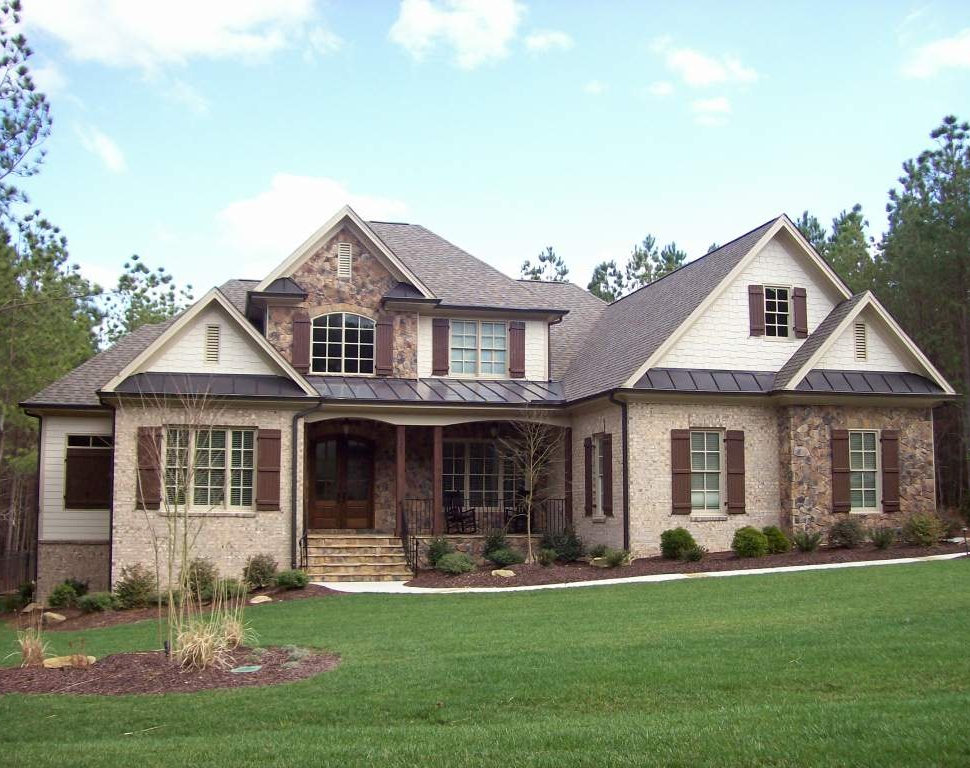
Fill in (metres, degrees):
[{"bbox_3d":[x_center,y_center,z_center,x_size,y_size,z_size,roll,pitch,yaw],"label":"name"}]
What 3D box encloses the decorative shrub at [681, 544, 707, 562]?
[{"bbox_3d":[4.246,3.435,21.583,0.511,0.354,0.486,2,-7,-14],"label":"decorative shrub"}]

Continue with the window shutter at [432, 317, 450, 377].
[{"bbox_3d":[-1.248,-1.021,29.702,0.497,1.662,0.060,2,-7,-14],"label":"window shutter"}]

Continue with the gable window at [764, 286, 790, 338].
[{"bbox_3d":[6.971,-1.710,25.439,0.726,1.310,0.100,2,-7,-14],"label":"gable window"}]

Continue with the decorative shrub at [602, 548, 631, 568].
[{"bbox_3d":[2.784,3.663,22.452,0.580,0.420,0.550,0,-6,0],"label":"decorative shrub"}]

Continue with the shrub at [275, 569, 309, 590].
[{"bbox_3d":[-4.320,4.388,23.900,0.733,0.494,0.711,2,-6,-13],"label":"shrub"}]

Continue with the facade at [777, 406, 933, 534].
[{"bbox_3d":[8.321,1.944,23.808,3.573,2.927,0.530,2,-7,-14],"label":"facade"}]

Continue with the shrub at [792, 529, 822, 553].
[{"bbox_3d":[7.034,3.424,23.300,0.630,0.525,0.611,2,-6,-13],"label":"shrub"}]

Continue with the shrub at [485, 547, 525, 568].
[{"bbox_3d":[0.493,4.171,25.600,0.923,0.529,0.895,2,-6,-13],"label":"shrub"}]

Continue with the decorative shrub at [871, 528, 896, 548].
[{"bbox_3d":[8.430,3.255,22.585,0.535,0.453,0.508,2,-7,-14],"label":"decorative shrub"}]

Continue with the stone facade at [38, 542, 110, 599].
[{"bbox_3d":[-10.415,4.799,27.377,2.007,1.493,0.200,2,-6,-13],"label":"stone facade"}]

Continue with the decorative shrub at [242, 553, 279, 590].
[{"bbox_3d":[-4.909,4.100,23.288,0.721,0.806,0.685,2,-7,-14],"label":"decorative shrub"}]

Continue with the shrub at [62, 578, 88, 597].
[{"bbox_3d":[-10.061,5.037,26.167,0.680,0.580,0.720,2,-7,-14],"label":"shrub"}]

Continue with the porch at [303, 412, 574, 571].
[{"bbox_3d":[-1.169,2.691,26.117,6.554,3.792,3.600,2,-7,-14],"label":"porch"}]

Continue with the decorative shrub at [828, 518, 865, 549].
[{"bbox_3d":[8.005,3.309,23.576,0.800,0.650,0.780,2,-7,-14],"label":"decorative shrub"}]

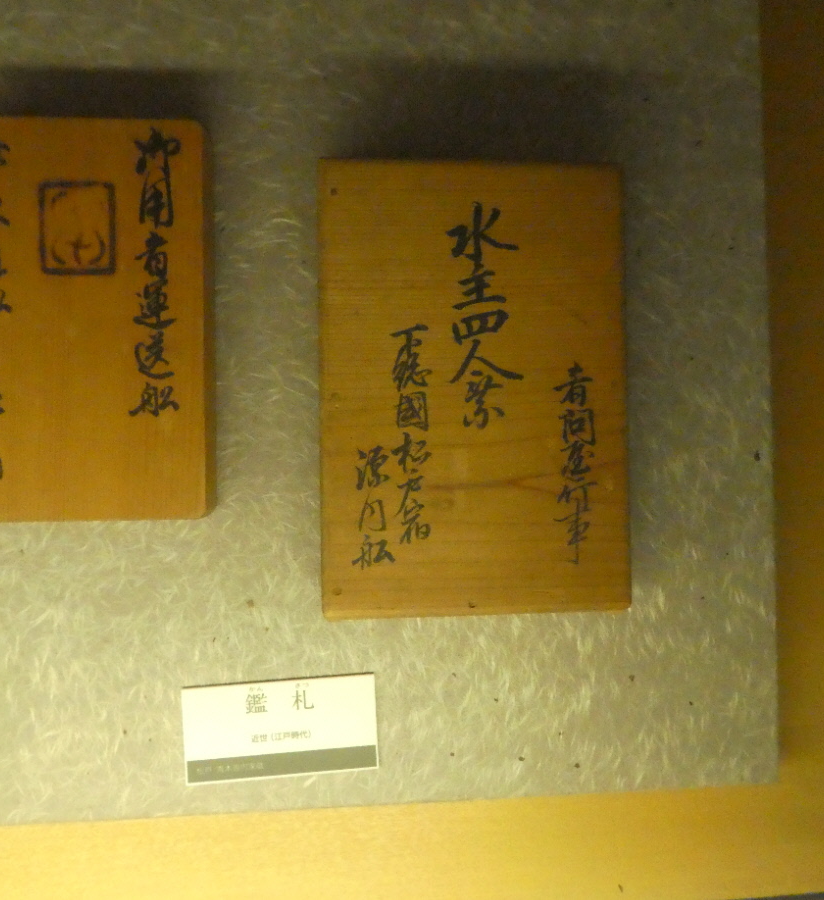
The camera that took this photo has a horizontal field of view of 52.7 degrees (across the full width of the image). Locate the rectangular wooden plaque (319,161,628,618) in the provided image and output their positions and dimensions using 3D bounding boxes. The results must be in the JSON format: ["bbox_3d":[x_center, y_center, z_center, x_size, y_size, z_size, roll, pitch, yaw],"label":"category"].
[{"bbox_3d":[0.031,-0.031,0.428,0.154,0.026,0.227,-1,89,-5],"label":"rectangular wooden plaque"}]

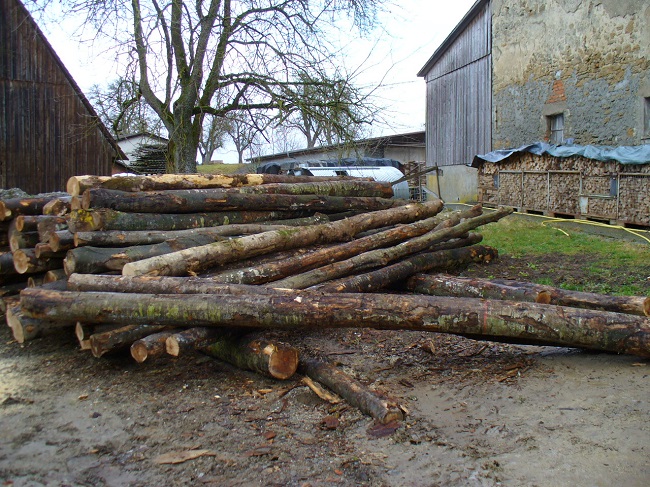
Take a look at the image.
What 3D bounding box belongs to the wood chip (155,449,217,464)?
[{"bbox_3d":[-0.739,1.134,3.690,0.328,0.030,0.100,-2,7,-21],"label":"wood chip"}]

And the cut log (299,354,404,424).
[{"bbox_3d":[0.095,1.006,4.982,0.140,0.140,1.457,-3,7,-28],"label":"cut log"}]

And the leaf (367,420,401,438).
[{"bbox_3d":[0.364,1.135,4.255,0.238,0.035,0.130,-4,7,-31],"label":"leaf"}]

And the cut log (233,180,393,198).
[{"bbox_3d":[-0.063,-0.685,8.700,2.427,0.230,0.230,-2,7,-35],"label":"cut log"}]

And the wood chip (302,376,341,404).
[{"bbox_3d":[-0.034,1.051,4.986,0.060,0.040,0.603,-3,7,-26],"label":"wood chip"}]

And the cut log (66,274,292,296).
[{"bbox_3d":[-1.305,0.388,6.325,2.005,0.180,0.180,2,6,-7],"label":"cut log"}]

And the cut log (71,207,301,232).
[{"bbox_3d":[-1.190,-0.320,8.150,0.210,0.210,3.855,5,7,41],"label":"cut log"}]

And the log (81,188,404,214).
[{"bbox_3d":[-0.759,-0.567,9.600,5.018,0.290,0.280,-2,6,-34],"label":"log"}]

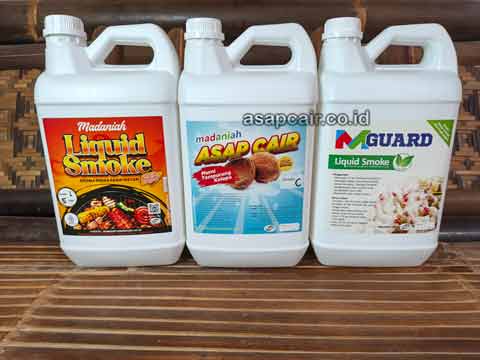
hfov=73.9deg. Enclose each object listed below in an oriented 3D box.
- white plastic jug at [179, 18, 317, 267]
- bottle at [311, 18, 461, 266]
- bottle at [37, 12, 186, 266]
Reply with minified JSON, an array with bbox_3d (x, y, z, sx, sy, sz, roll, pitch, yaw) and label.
[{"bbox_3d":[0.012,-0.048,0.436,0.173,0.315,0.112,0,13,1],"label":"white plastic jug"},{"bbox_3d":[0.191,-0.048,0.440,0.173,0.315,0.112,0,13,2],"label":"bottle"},{"bbox_3d":[-0.163,-0.049,0.436,0.162,0.314,0.127,-1,16,-2],"label":"bottle"}]

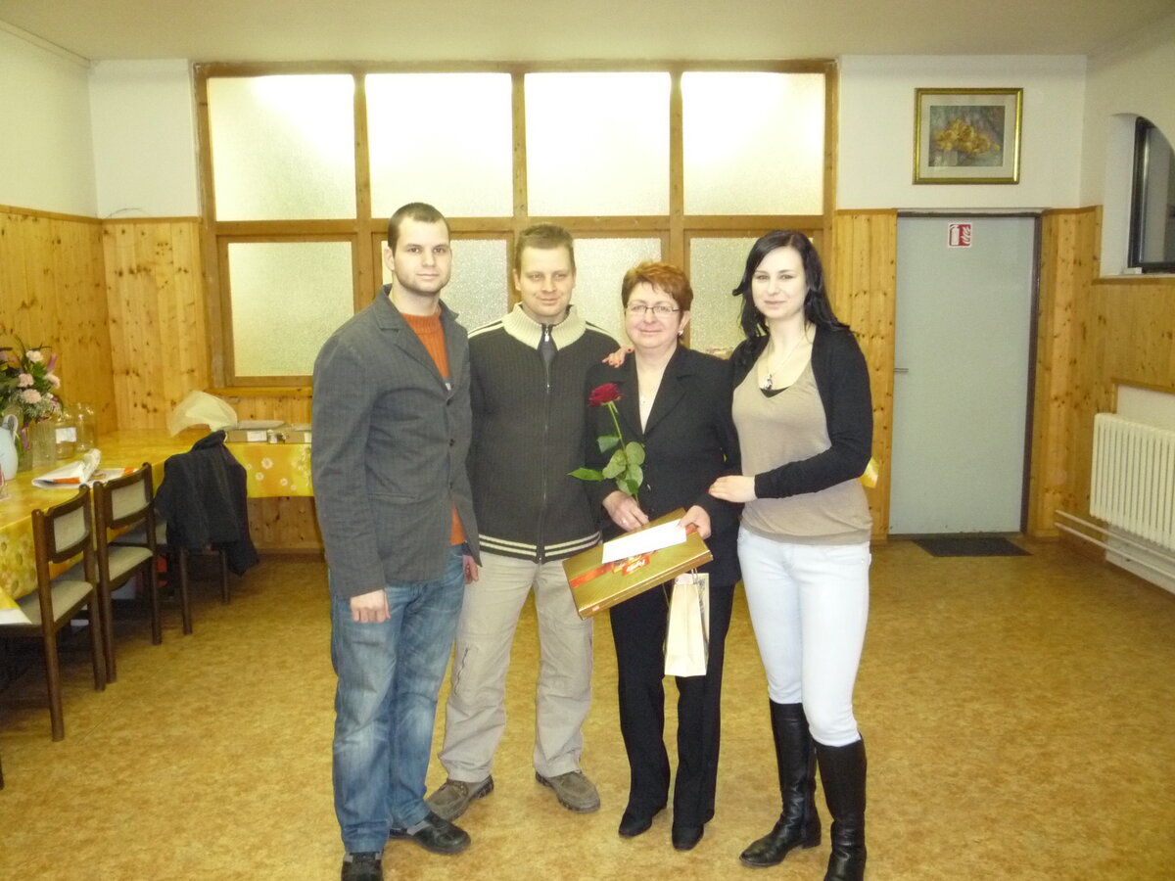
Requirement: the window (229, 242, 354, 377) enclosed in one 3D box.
[{"bbox_3d":[-1.794,-0.800,6.228,0.747,0.805,0.050,-1,8,-2],"label":"window"}]

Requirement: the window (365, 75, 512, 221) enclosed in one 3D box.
[{"bbox_3d":[-0.878,-1.770,6.124,0.862,0.840,0.050,-1,8,-2],"label":"window"}]

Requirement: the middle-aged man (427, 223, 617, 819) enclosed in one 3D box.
[{"bbox_3d":[-0.186,0.240,3.087,0.560,1.750,0.400,-1,8,-3],"label":"middle-aged man"}]

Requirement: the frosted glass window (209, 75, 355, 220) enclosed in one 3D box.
[{"bbox_3d":[-1.816,-1.749,6.098,0.858,0.843,0.050,-1,8,-2],"label":"frosted glass window"}]

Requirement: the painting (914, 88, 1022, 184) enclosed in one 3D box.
[{"bbox_3d":[2.314,-1.846,6.179,0.656,0.562,0.030,-1,8,-2],"label":"painting"}]

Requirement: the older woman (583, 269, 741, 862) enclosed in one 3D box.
[{"bbox_3d":[0.214,0.316,2.938,0.480,1.630,0.420,0,8,8],"label":"older woman"}]

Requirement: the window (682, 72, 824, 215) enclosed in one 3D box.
[{"bbox_3d":[1.010,-1.795,6.181,0.864,0.839,0.050,-1,8,-2],"label":"window"}]

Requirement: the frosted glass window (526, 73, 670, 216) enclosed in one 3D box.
[{"bbox_3d":[0.068,-1.785,6.152,0.865,0.839,0.050,-1,8,-2],"label":"frosted glass window"}]

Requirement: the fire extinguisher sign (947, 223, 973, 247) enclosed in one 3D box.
[{"bbox_3d":[2.307,-1.270,6.298,0.147,0.144,0.005,-1,8,-2],"label":"fire extinguisher sign"}]

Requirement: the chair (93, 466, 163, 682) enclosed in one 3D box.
[{"bbox_3d":[-2.205,0.550,4.360,0.520,0.840,0.490,-1,8,-2],"label":"chair"}]

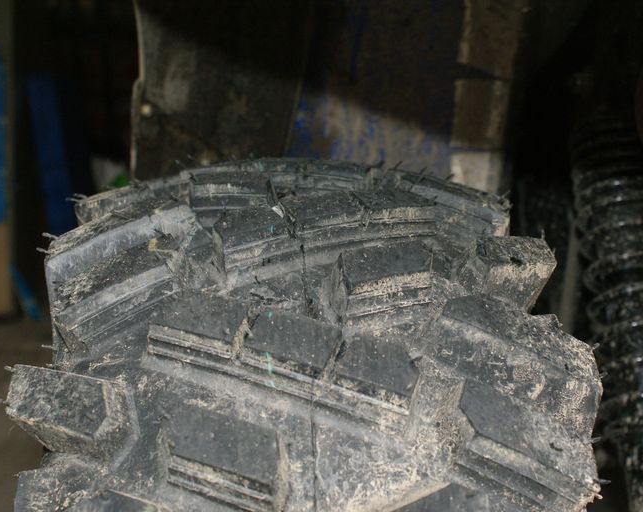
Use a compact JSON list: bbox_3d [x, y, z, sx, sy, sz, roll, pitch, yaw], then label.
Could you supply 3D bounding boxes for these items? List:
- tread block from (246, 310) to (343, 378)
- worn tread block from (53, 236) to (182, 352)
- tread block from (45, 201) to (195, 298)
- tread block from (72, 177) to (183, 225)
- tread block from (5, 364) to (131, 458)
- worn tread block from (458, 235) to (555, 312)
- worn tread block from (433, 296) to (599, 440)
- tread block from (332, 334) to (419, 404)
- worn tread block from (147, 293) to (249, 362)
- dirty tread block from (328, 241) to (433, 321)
[{"bbox_3d":[-0.014,0.044,0.434,0.044,0.019,0.025,18,48,15],"label":"tread block"},{"bbox_3d":[-0.102,0.020,0.474,0.058,0.020,0.029,-25,38,-16],"label":"worn tread block"},{"bbox_3d":[-0.111,-0.007,0.523,0.081,0.025,0.037,-24,28,-19],"label":"tread block"},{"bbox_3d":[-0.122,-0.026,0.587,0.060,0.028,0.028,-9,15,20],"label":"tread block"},{"bbox_3d":[-0.114,0.071,0.429,0.053,0.026,0.028,7,-37,20],"label":"tread block"},{"bbox_3d":[0.101,0.010,0.513,0.055,0.028,0.030,-4,36,-33],"label":"worn tread block"},{"bbox_3d":[0.096,0.047,0.459,0.080,0.025,0.043,23,40,4],"label":"worn tread block"},{"bbox_3d":[0.025,0.053,0.430,0.037,0.019,0.027,15,48,5],"label":"tread block"},{"bbox_3d":[-0.056,0.035,0.446,0.046,0.019,0.026,9,45,16],"label":"worn tread block"},{"bbox_3d":[0.033,0.011,0.477,0.054,0.018,0.029,-8,38,-23],"label":"dirty tread block"}]

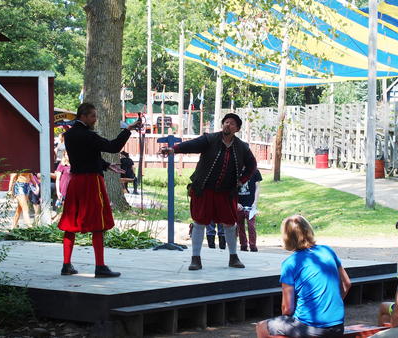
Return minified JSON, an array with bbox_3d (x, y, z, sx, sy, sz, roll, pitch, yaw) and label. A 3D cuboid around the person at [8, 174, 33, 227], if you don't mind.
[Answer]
[{"bbox_3d":[-3.846,0.467,26.000,0.550,1.650,0.420,-1,1,-30],"label":"person"}]

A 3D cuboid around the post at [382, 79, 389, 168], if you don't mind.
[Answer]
[{"bbox_3d":[7.415,-1.786,47.500,0.200,3.750,0.200,0,1,0],"label":"post"}]

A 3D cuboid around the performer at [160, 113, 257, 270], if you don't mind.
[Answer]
[{"bbox_3d":[0.106,0.249,13.350,1.050,1.760,0.680,0,1,13],"label":"performer"}]

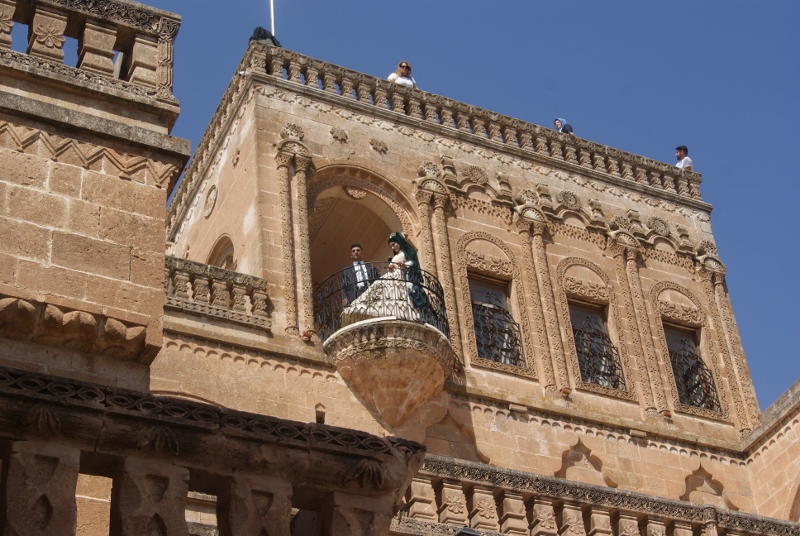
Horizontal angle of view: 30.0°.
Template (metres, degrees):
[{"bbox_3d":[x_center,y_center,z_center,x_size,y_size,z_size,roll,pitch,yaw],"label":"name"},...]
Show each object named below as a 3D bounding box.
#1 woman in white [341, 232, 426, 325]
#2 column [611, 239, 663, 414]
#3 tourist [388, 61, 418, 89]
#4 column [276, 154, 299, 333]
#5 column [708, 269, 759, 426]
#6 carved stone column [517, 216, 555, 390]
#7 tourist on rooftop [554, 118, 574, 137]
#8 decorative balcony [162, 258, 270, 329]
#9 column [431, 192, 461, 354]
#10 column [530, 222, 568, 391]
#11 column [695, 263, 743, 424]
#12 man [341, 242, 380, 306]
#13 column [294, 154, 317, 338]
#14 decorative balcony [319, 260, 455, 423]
[{"bbox_3d":[-0.242,0.213,21.579,0.800,1.720,1.100,-33,-47,29],"label":"woman in white"},{"bbox_3d":[3.956,0.932,24.531,0.500,3.480,0.280,14,-44,-22],"label":"column"},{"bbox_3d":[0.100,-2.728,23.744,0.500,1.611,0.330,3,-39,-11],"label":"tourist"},{"bbox_3d":[-1.673,-0.467,22.239,0.250,3.480,0.250,-3,-40,-3],"label":"column"},{"bbox_3d":[5.700,1.363,25.243,0.250,3.480,0.250,14,-44,-22],"label":"column"},{"bbox_3d":[1.988,0.476,21.805,0.197,3.160,0.197,14,-42,-23],"label":"carved stone column"},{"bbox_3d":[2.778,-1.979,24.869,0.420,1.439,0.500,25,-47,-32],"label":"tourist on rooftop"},{"bbox_3d":[-2.568,0.364,20.811,1.655,0.901,0.270,14,-44,-22],"label":"decorative balcony"},{"bbox_3d":[0.700,0.157,21.249,0.197,3.160,0.197,14,-42,-23],"label":"column"},{"bbox_3d":[2.434,0.555,23.910,0.250,3.480,0.250,14,-44,-22],"label":"column"},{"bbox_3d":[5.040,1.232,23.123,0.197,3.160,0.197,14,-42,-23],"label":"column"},{"bbox_3d":[-0.513,0.353,20.175,0.520,1.729,0.320,-4,-38,-2],"label":"man"},{"bbox_3d":[-1.295,-0.338,20.387,0.197,3.160,0.197,-3,-38,-3],"label":"column"},{"bbox_3d":[-0.008,1.087,21.145,2.002,2.233,1.032,14,-44,-22],"label":"decorative balcony"}]

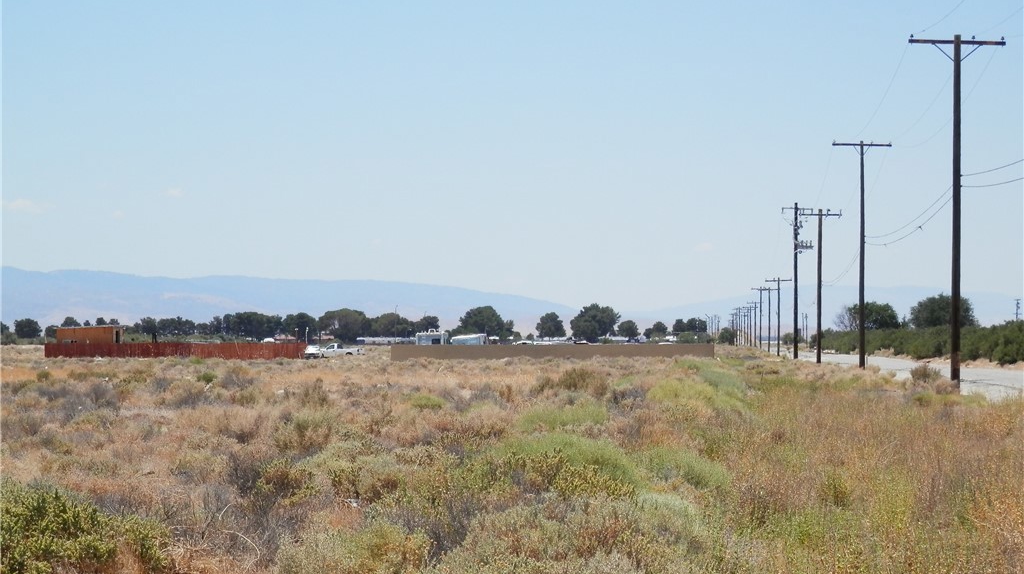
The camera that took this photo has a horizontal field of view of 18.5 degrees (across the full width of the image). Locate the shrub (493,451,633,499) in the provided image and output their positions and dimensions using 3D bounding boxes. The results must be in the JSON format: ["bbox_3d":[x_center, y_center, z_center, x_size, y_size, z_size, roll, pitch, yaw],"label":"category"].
[{"bbox_3d":[0.553,1.907,31.800,1.420,0.517,1.136,0,-1,1],"label":"shrub"}]

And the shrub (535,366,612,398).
[{"bbox_3d":[1.753,2.739,90.879,2.203,0.927,1.745,0,-1,0],"label":"shrub"}]

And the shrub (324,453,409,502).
[{"bbox_3d":[-1.427,1.868,30.745,0.784,0.510,0.736,0,-1,0],"label":"shrub"}]

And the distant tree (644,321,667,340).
[{"bbox_3d":[36.866,11.608,800.000,6.123,5.613,5.511,0,-1,0],"label":"distant tree"}]

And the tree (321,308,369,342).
[{"bbox_3d":[-33.983,8.062,640.000,10.205,7.756,9.185,0,-1,0],"label":"tree"}]

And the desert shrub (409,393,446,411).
[{"bbox_3d":[-1.927,2.617,71.500,0.866,0.467,0.823,0,-1,-2],"label":"desert shrub"}]

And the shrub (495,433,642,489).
[{"bbox_3d":[0.611,1.887,33.919,1.601,0.606,1.257,0,-1,0],"label":"shrub"}]

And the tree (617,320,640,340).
[{"bbox_3d":[29.850,11.863,800.000,6.123,6.633,5.817,0,-1,2],"label":"tree"}]

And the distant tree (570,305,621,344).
[{"bbox_3d":[20.359,9.331,760.000,12.119,10.664,11.513,0,-1,2],"label":"distant tree"}]

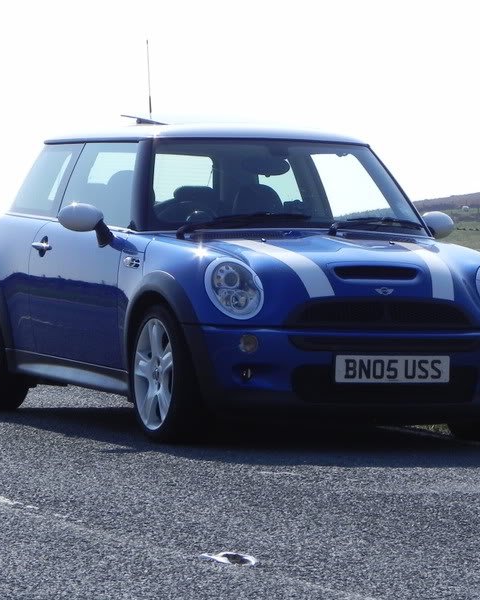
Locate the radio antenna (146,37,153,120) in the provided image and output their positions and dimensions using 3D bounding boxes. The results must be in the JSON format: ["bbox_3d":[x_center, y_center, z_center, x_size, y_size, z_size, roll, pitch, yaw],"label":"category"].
[{"bbox_3d":[-0.447,-1.079,16.475,0.020,0.435,0.025,1,-9,-22],"label":"radio antenna"}]

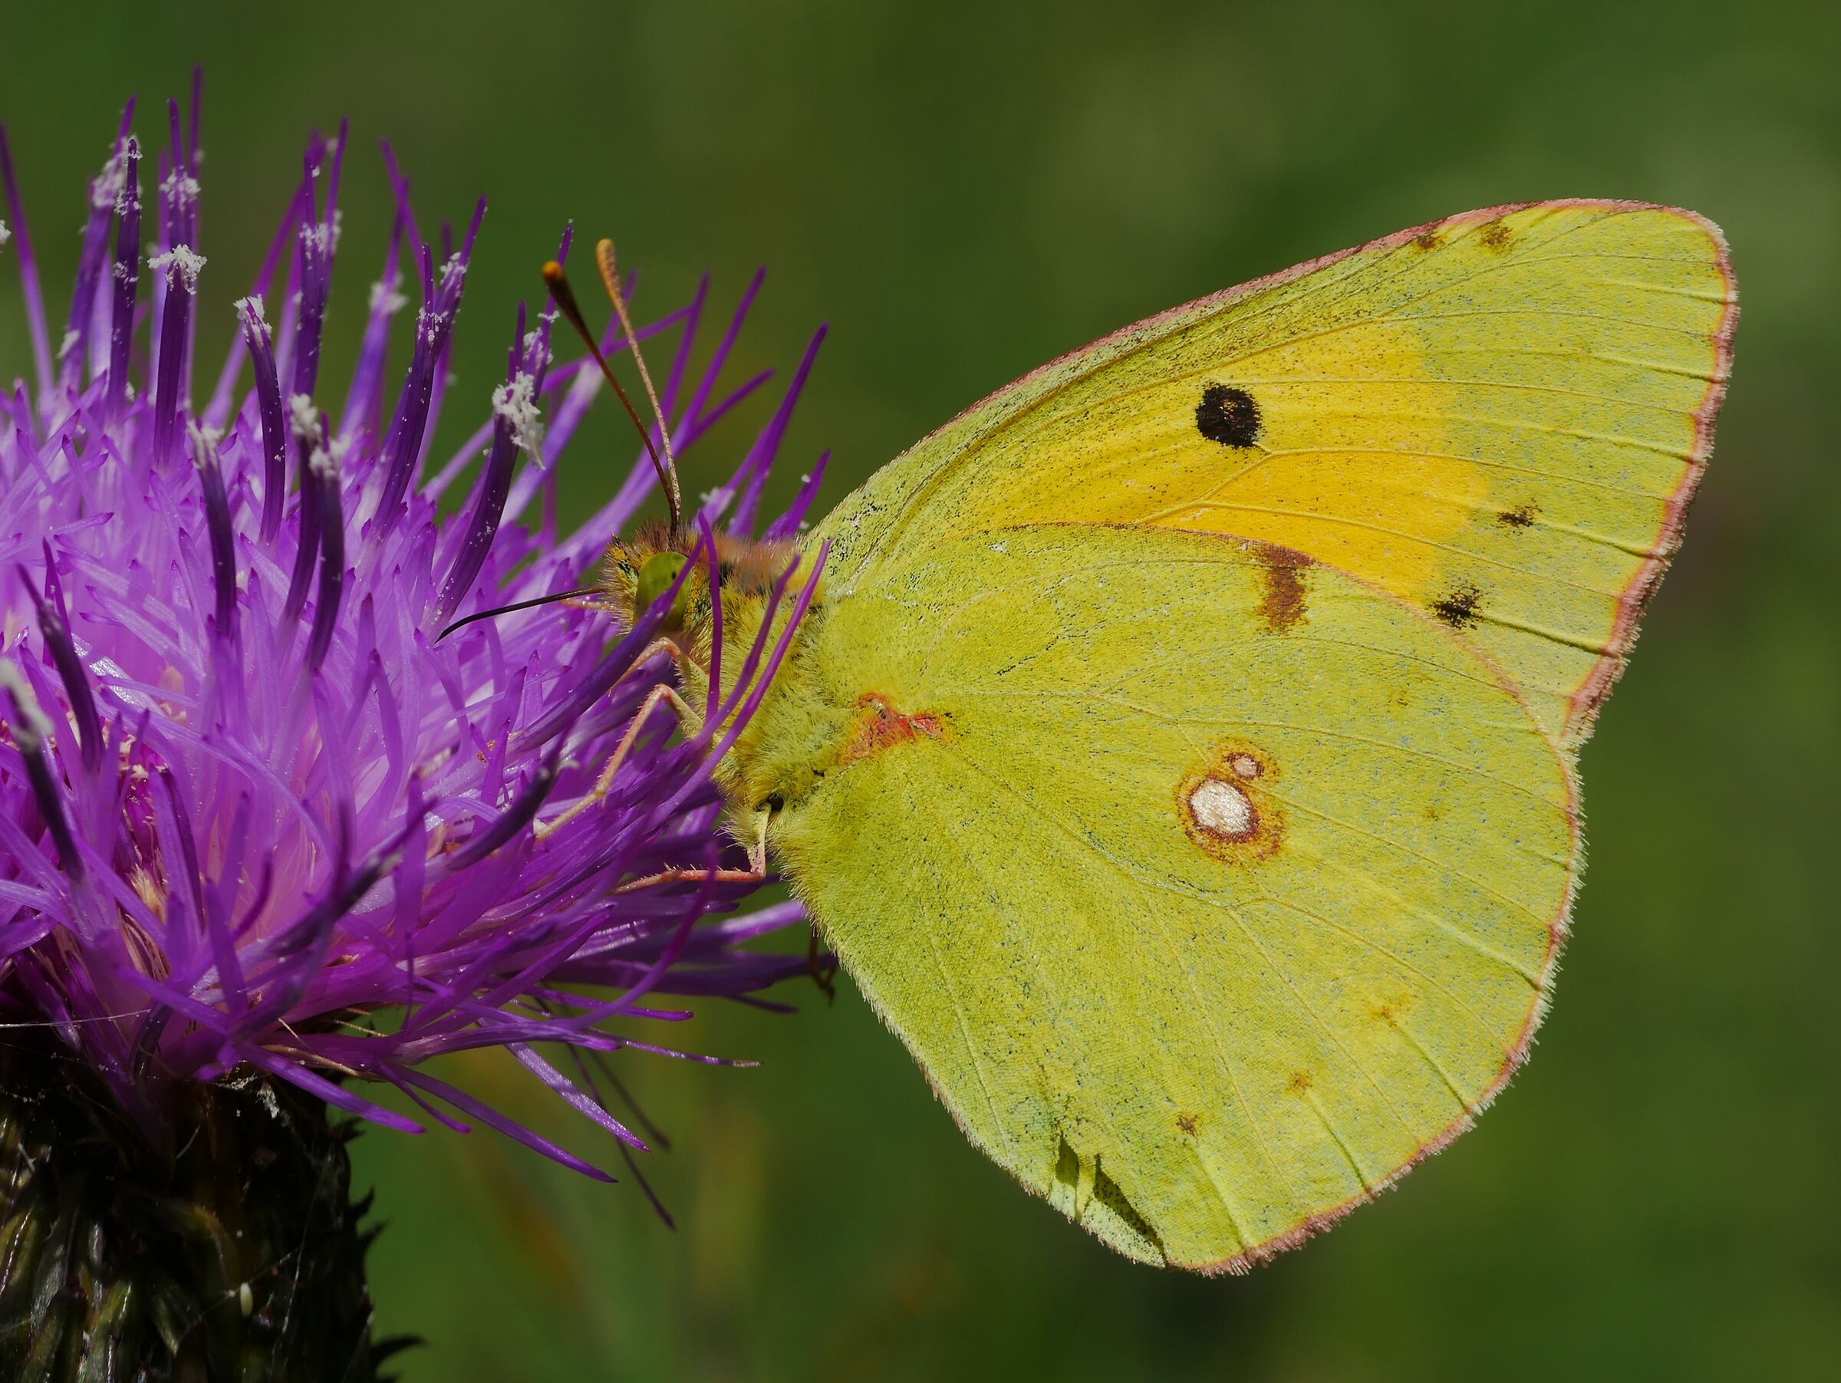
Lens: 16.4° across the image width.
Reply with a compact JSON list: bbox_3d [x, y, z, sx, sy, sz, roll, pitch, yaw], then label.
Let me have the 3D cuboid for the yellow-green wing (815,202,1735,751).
[{"bbox_3d":[0.009,-0.006,0.166,0.024,0.014,0.003,0,0,0],"label":"yellow-green wing"}]

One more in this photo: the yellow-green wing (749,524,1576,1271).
[{"bbox_3d":[0.006,0.005,0.166,0.021,0.019,0.003,0,0,0],"label":"yellow-green wing"}]

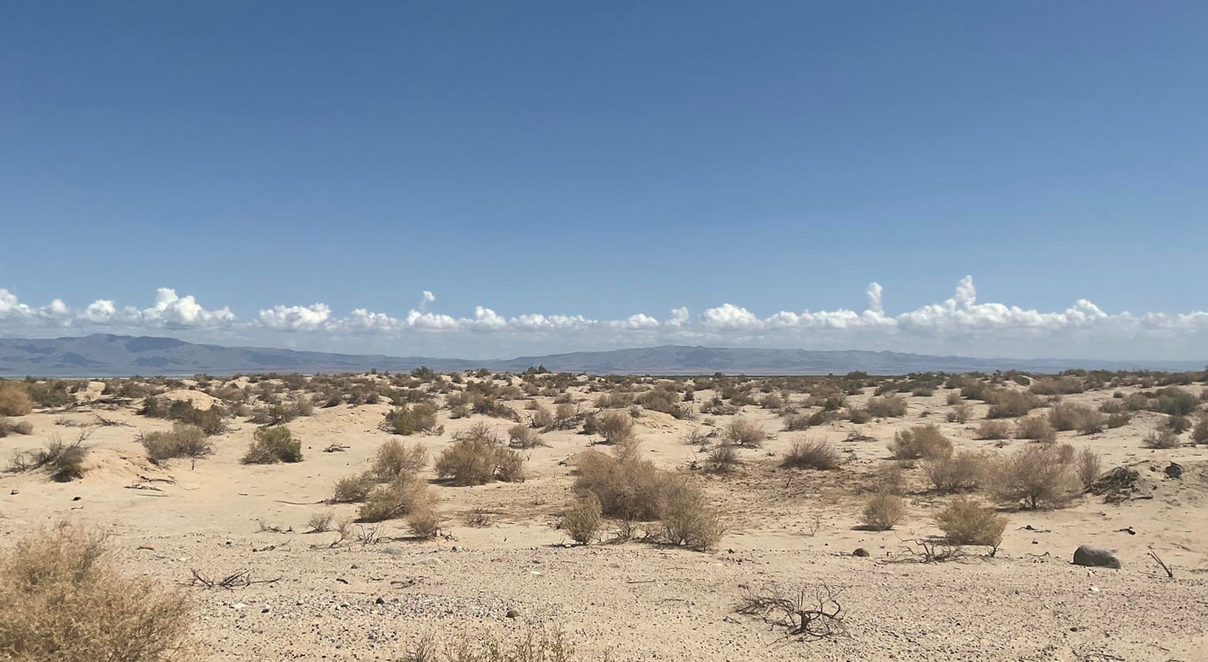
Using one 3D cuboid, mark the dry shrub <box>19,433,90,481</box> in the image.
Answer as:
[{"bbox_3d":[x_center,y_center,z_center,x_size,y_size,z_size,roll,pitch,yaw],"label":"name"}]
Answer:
[{"bbox_3d":[-8.699,1.994,16.015,1.105,0.715,0.995,1,-3,-28],"label":"dry shrub"}]

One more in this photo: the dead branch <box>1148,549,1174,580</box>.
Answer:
[{"bbox_3d":[4.413,1.843,8.015,0.209,0.227,0.105,-2,-3,29],"label":"dead branch"}]

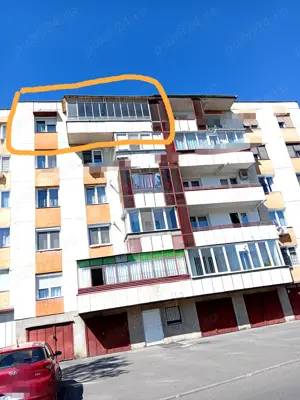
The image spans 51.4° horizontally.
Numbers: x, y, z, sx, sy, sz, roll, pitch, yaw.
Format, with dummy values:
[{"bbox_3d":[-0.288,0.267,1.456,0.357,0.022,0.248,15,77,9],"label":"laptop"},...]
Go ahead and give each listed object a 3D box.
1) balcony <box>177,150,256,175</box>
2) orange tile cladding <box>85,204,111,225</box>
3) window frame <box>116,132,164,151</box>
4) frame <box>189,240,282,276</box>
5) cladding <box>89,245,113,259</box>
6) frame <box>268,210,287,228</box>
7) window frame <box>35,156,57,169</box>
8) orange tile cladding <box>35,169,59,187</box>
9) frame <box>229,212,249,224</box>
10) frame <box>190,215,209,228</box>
[{"bbox_3d":[4.466,-2.612,21.847,5.470,0.998,1.350,-4,-21,-12],"label":"balcony"},{"bbox_3d":[-3.285,0.893,19.752,1.482,1.283,0.120,-4,-21,-12],"label":"orange tile cladding"},{"bbox_3d":[-0.634,-3.861,20.721,3.228,1.370,0.152,-4,-20,-12],"label":"window frame"},{"bbox_3d":[5.205,3.542,18.808,5.932,1.710,0.140,-4,-21,-12],"label":"frame"},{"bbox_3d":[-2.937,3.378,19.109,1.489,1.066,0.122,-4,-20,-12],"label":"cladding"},{"bbox_3d":[9.315,1.432,22.594,1.388,1.308,0.121,-4,-22,-12],"label":"frame"},{"bbox_3d":[-6.805,-2.532,20.599,1.353,1.224,0.120,-4,-21,-12],"label":"window frame"},{"bbox_3d":[-6.657,-1.429,20.303,1.477,1.281,0.122,-4,-20,-12],"label":"orange tile cladding"},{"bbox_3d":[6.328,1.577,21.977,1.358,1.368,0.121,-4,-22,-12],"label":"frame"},{"bbox_3d":[3.389,1.779,21.345,1.429,1.358,0.121,-4,-22,-12],"label":"frame"}]

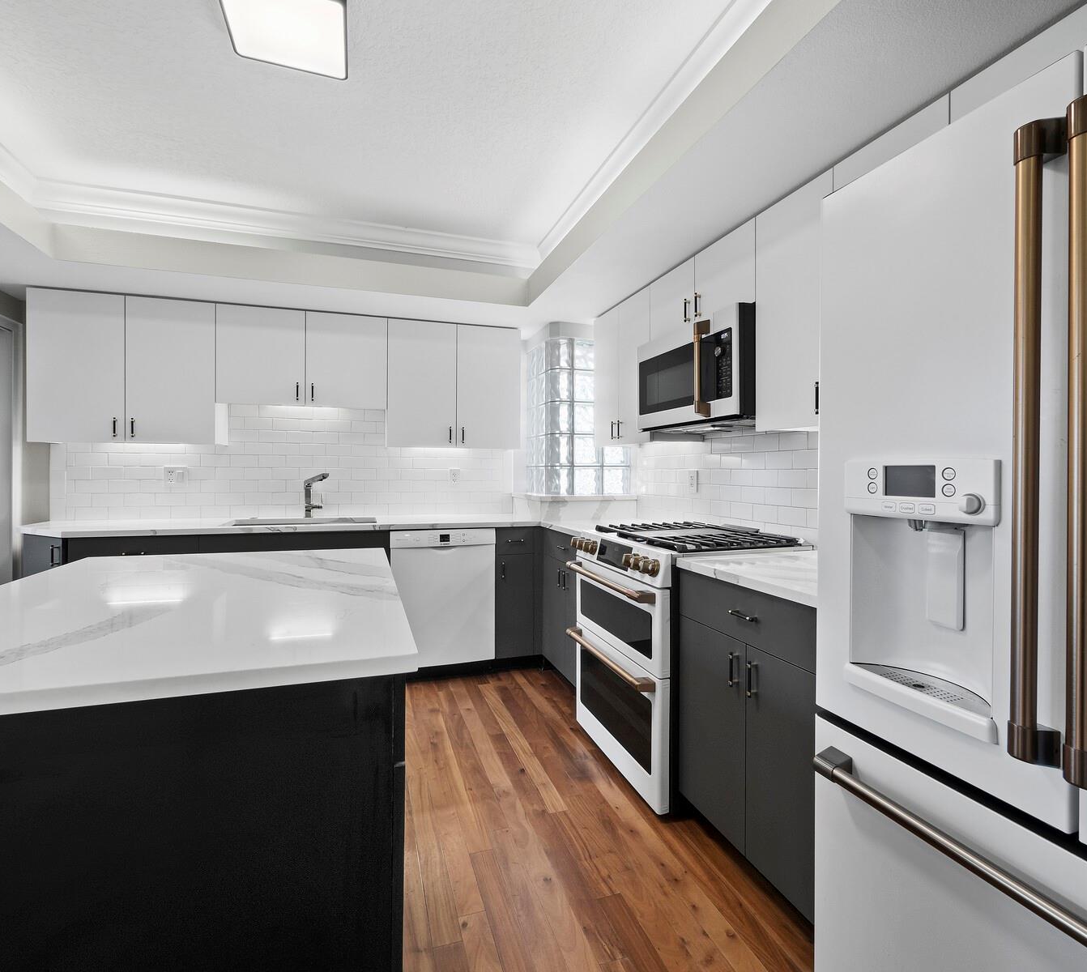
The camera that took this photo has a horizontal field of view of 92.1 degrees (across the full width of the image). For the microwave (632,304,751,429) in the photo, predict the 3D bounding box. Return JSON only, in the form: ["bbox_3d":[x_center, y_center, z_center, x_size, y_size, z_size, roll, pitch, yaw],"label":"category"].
[{"bbox_3d":[0.761,-0.467,2.299,0.405,0.420,0.760,0,1,-19],"label":"microwave"}]

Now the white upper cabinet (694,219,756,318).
[{"bbox_3d":[0.893,-0.864,2.218,0.330,0.327,0.383,0,1,-19],"label":"white upper cabinet"}]

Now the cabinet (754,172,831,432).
[{"bbox_3d":[1.012,-0.610,1.875,0.330,0.815,0.343,0,1,-19],"label":"cabinet"}]

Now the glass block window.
[{"bbox_3d":[0.223,-0.441,3.569,0.585,1.002,0.470,0,1,-19],"label":"glass block window"}]

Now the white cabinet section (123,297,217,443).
[{"bbox_3d":[-2.075,-0.620,3.010,0.421,0.781,0.330,0,1,-18],"label":"white cabinet section"}]

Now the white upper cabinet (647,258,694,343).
[{"bbox_3d":[0.767,-0.877,2.577,0.330,0.324,0.379,0,1,-19],"label":"white upper cabinet"}]

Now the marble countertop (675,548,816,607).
[{"bbox_3d":[0.863,0.265,1.580,0.670,0.033,0.645,0,1,-19],"label":"marble countertop"}]

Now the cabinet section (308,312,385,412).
[{"bbox_3d":[-1.218,-0.741,3.280,0.457,0.557,0.330,0,1,-18],"label":"cabinet section"}]

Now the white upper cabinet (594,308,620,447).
[{"bbox_3d":[0.532,-0.652,3.244,0.330,0.818,0.333,0,1,-19],"label":"white upper cabinet"}]

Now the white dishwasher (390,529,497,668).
[{"bbox_3d":[-0.658,0.650,3.265,0.600,0.822,0.590,0,1,-19],"label":"white dishwasher"}]

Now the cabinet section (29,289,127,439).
[{"bbox_3d":[-2.476,-0.616,2.883,0.421,0.780,0.330,0,1,-18],"label":"cabinet section"}]

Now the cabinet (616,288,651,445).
[{"bbox_3d":[0.645,-0.643,2.921,0.330,0.818,0.352,0,1,-19],"label":"cabinet"}]

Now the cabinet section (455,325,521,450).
[{"bbox_3d":[-0.402,-0.635,3.540,0.418,0.787,0.330,0,1,-18],"label":"cabinet section"}]

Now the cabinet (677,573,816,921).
[{"bbox_3d":[0.868,0.704,1.586,0.630,0.847,0.657,0,1,-19],"label":"cabinet"}]

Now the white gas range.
[{"bbox_3d":[0.582,0.687,2.326,0.765,0.965,0.759,0,1,-19],"label":"white gas range"}]

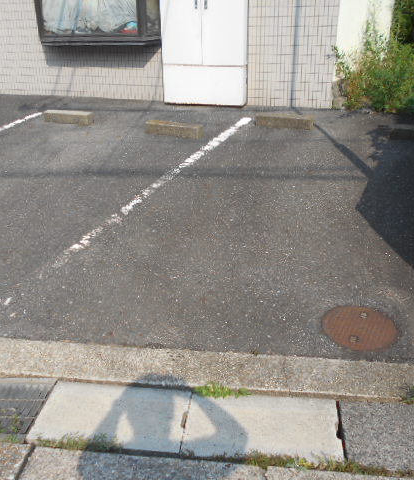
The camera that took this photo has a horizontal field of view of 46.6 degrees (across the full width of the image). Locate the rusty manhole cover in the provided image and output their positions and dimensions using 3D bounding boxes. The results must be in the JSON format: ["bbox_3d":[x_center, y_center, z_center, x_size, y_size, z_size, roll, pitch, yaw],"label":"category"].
[{"bbox_3d":[0.721,0.421,2.260,0.345,0.030,0.345,2,28,7],"label":"rusty manhole cover"}]

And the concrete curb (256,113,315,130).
[{"bbox_3d":[0.850,-1.296,5.265,0.612,0.114,0.113,10,31,21],"label":"concrete curb"}]

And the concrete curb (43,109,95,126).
[{"bbox_3d":[-1.645,-1.445,5.686,0.602,0.114,0.113,9,30,19],"label":"concrete curb"}]

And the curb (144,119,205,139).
[{"bbox_3d":[-0.352,-1.169,5.098,0.608,0.114,0.113,11,31,22],"label":"curb"}]

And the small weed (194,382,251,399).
[{"bbox_3d":[0.062,0.603,1.928,0.220,0.050,0.060,3,29,9],"label":"small weed"}]

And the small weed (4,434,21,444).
[{"bbox_3d":[-0.706,0.725,1.746,0.065,0.035,0.050,3,29,9],"label":"small weed"}]

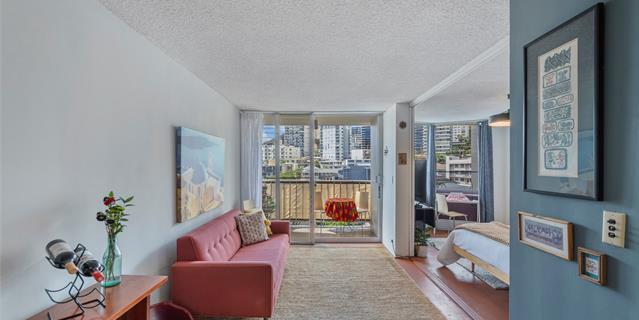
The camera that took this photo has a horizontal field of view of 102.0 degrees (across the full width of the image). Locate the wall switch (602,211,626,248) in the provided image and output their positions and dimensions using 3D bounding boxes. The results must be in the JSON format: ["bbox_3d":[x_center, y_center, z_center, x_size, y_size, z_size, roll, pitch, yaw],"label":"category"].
[{"bbox_3d":[1.017,0.239,0.896,0.015,0.116,0.071,0,-1,0],"label":"wall switch"}]

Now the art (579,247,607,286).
[{"bbox_3d":[1.013,0.394,0.961,0.024,0.112,0.085,0,-1,0],"label":"art"}]

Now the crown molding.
[{"bbox_3d":[1.470,-0.884,2.930,0.090,0.065,2.280,0,-1,0],"label":"crown molding"}]

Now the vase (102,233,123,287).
[{"bbox_3d":[-1.220,0.575,1.520,0.092,0.300,0.092,0,-1,0],"label":"vase"}]

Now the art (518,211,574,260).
[{"bbox_3d":[1.039,0.340,1.200,0.021,0.155,0.274,0,-1,0],"label":"art"}]

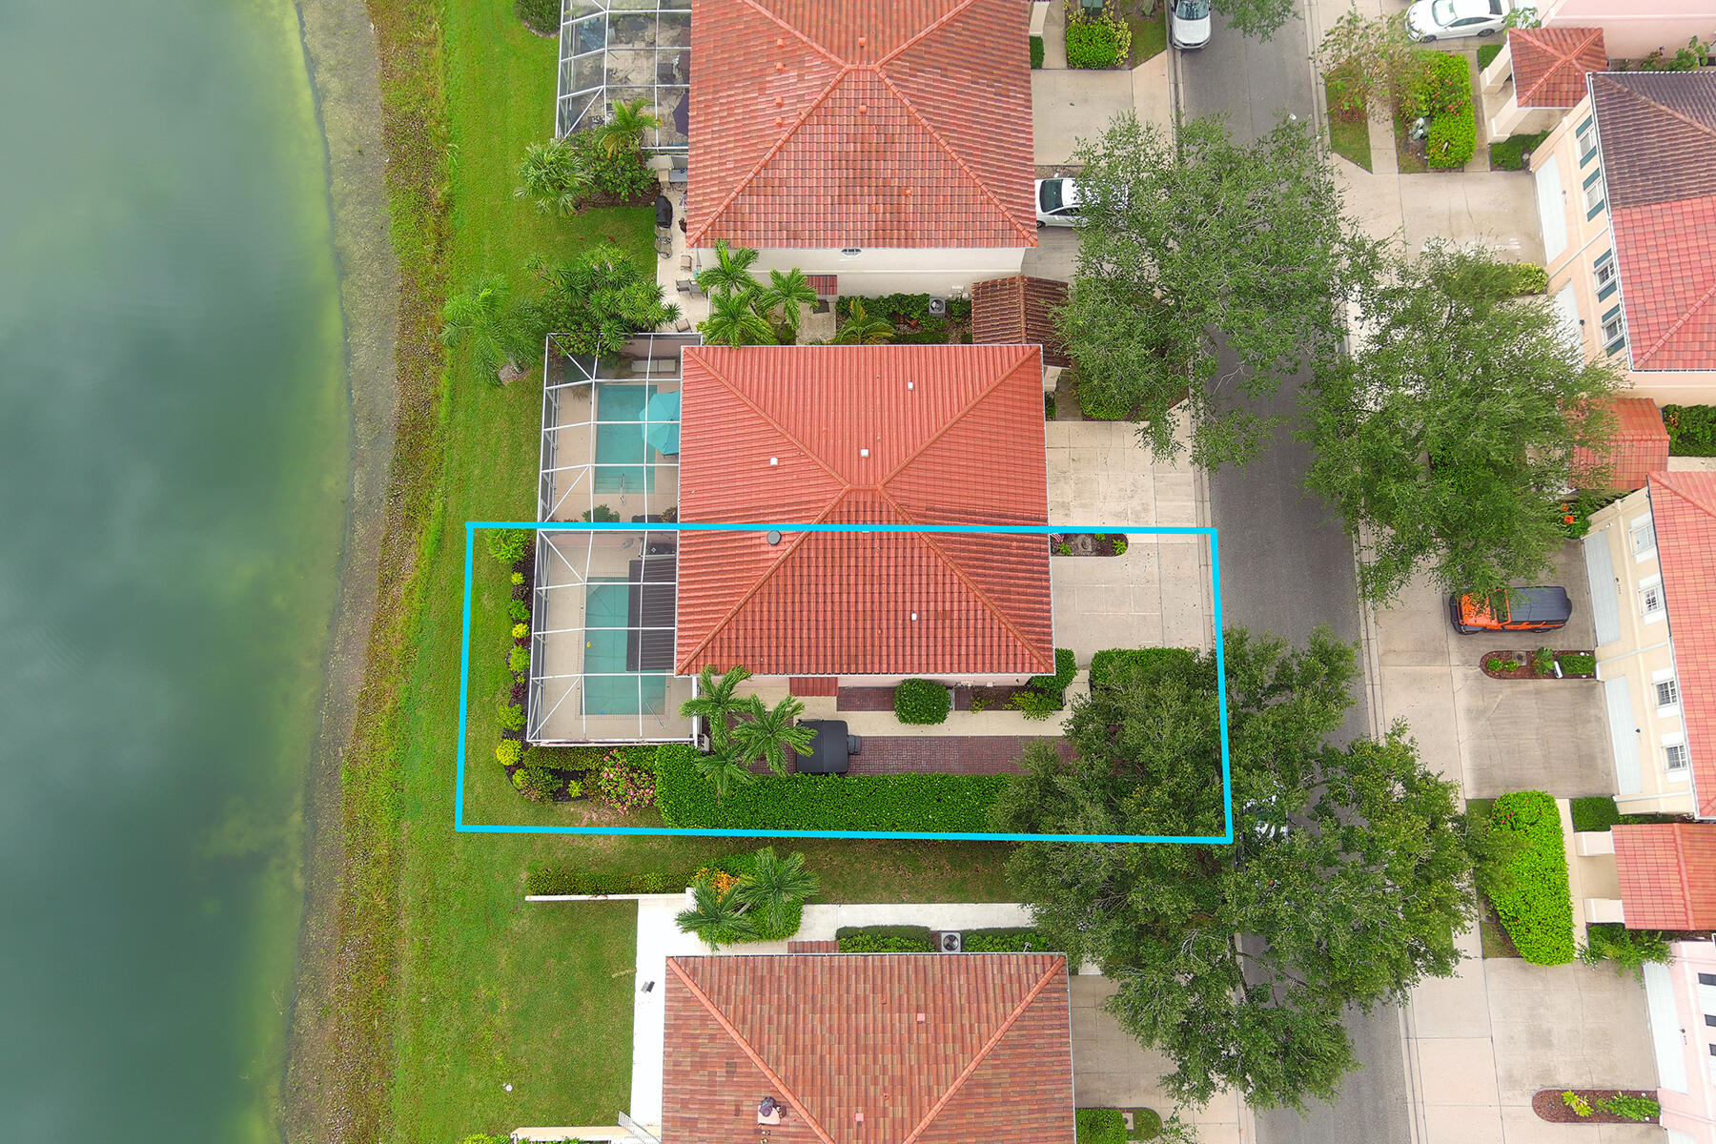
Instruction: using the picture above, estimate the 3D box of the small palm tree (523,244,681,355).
[{"bbox_3d":[-11.143,-11.444,60.655,6.918,4.800,5.006,0,77,0],"label":"small palm tree"}]

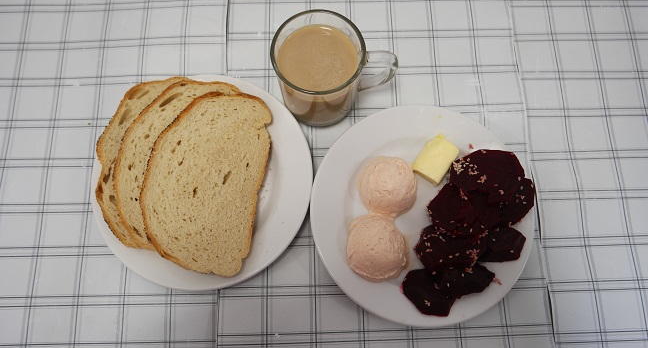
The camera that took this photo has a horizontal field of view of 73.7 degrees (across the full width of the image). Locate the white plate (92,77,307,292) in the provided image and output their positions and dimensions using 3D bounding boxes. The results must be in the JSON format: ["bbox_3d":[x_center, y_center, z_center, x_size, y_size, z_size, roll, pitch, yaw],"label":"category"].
[{"bbox_3d":[-0.117,0.004,0.427,0.213,0.020,0.213,0,76,0],"label":"white plate"}]

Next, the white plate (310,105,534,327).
[{"bbox_3d":[0.094,0.036,0.421,0.212,0.020,0.212,0,76,0],"label":"white plate"}]

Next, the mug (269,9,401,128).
[{"bbox_3d":[0.011,-0.095,0.416,0.115,0.091,0.082,-3,76,-1],"label":"mug"}]

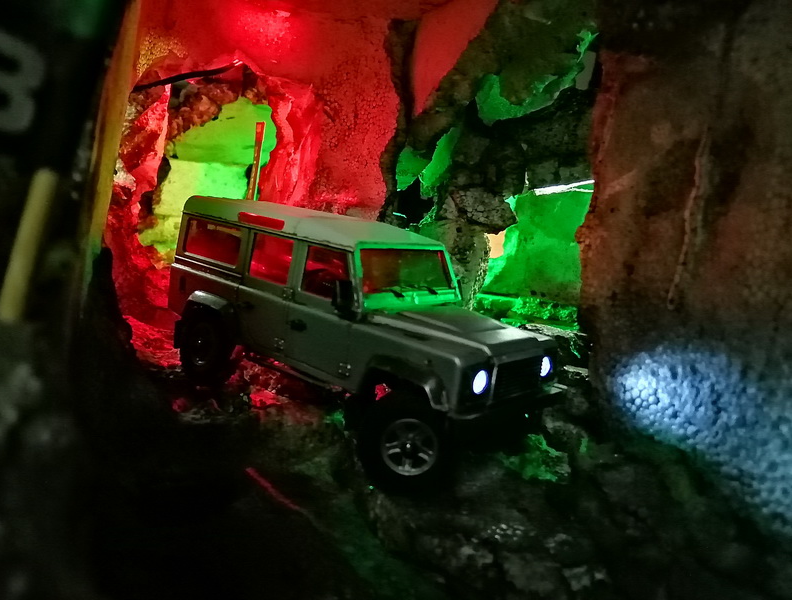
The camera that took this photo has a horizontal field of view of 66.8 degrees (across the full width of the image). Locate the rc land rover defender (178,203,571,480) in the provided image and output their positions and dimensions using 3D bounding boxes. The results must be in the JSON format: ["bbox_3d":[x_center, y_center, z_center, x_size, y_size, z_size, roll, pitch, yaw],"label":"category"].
[{"bbox_3d":[-0.037,0.012,0.463,0.323,0.146,0.141,15,13,37],"label":"rc land rover defender"}]

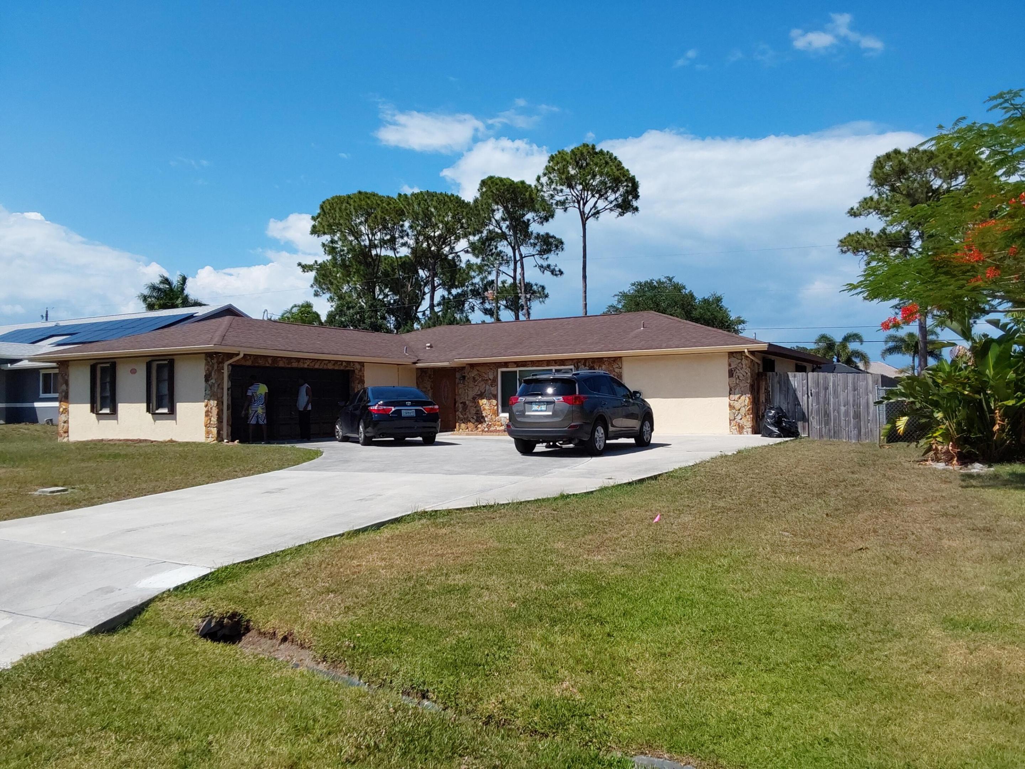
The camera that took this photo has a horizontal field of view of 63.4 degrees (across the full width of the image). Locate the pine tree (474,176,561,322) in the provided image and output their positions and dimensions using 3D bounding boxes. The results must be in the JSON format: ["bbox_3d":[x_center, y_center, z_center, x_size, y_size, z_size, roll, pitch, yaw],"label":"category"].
[{"bbox_3d":[0.492,-6.504,61.795,6.766,17.836,6.428,-1,-1,1],"label":"pine tree"}]

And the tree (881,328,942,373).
[{"bbox_3d":[26.995,-0.892,55.934,3.821,5.736,3.821,-1,-1,26],"label":"tree"}]

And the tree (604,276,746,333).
[{"bbox_3d":[11.203,-2.586,56.890,9.508,9.530,8.557,-1,-1,11],"label":"tree"}]

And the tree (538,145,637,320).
[{"bbox_3d":[5.682,-7.600,60.772,7.460,19.860,7.237,-1,-1,5],"label":"tree"}]

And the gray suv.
[{"bbox_3d":[1.615,0.580,18.100,1.870,1.690,4.570,-1,-1,29],"label":"gray suv"}]

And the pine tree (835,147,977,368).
[{"bbox_3d":[23.100,-6.100,48.000,8.100,15.300,7.600,-1,-1,0],"label":"pine tree"}]

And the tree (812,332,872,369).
[{"bbox_3d":[22.234,-0.729,55.937,3.803,5.520,3.803,-1,-1,22],"label":"tree"}]

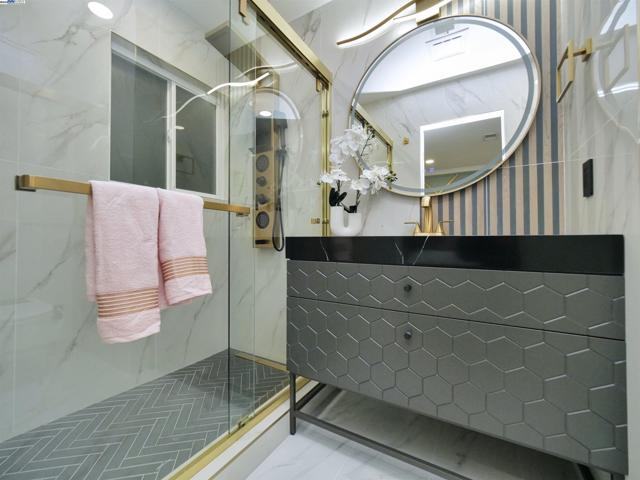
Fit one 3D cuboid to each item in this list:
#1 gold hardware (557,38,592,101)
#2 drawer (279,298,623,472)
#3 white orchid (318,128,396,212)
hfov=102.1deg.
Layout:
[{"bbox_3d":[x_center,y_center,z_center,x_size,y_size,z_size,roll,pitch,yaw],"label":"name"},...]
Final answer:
[{"bbox_3d":[0.850,-0.578,0.852,0.073,0.157,0.165,0,-1,31],"label":"gold hardware"},{"bbox_3d":[0.425,0.424,1.113,1.060,0.333,0.460,0,-1,31],"label":"drawer"},{"bbox_3d":[0.202,-0.370,1.360,0.340,0.400,0.220,0,-1,31],"label":"white orchid"}]

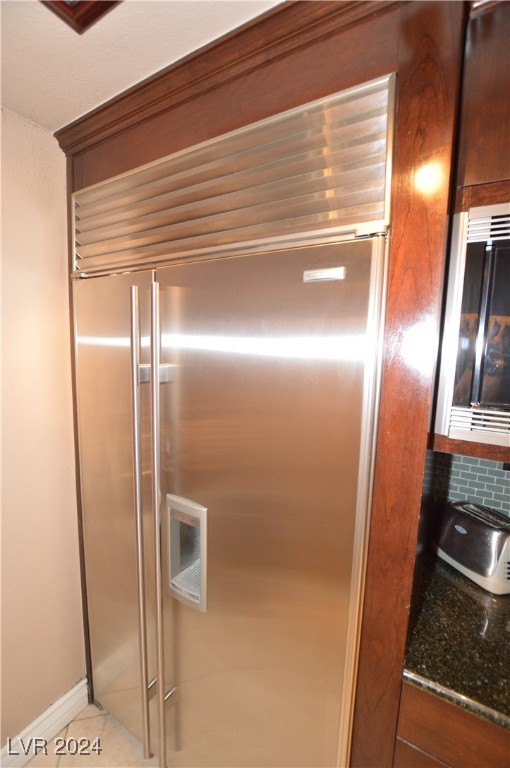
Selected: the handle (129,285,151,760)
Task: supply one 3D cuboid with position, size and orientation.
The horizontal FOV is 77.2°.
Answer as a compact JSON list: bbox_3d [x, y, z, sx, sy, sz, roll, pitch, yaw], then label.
[{"bbox_3d":[-0.367,0.528,1.069,0.025,1.658,0.054,5,8,30],"label":"handle"}]

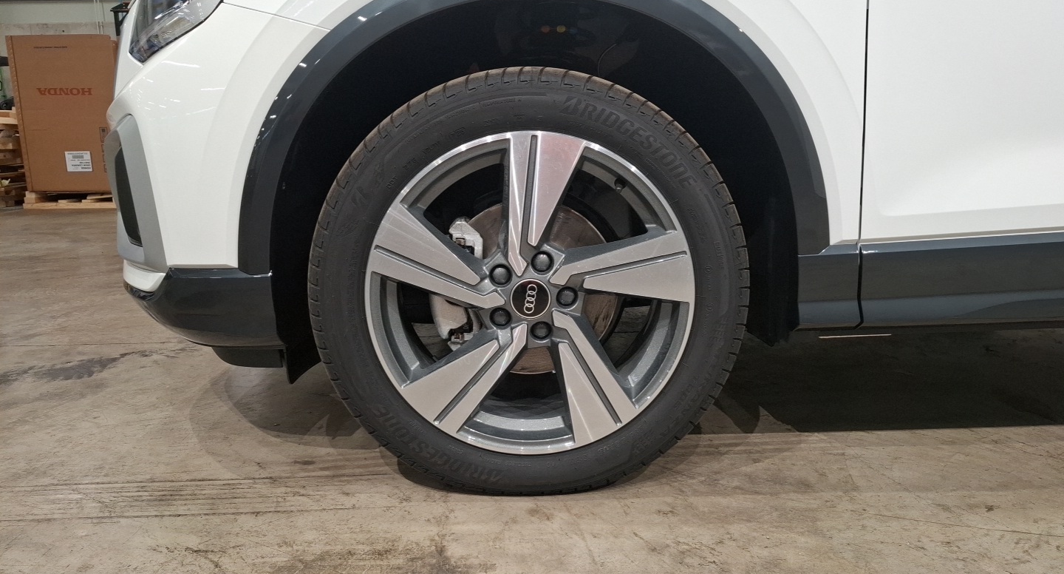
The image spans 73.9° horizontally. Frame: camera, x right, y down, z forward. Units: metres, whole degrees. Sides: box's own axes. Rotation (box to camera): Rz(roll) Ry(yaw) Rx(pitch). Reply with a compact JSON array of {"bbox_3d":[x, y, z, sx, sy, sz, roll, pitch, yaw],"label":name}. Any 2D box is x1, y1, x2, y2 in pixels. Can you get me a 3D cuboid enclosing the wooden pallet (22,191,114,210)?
[{"bbox_3d":[-3.830,-0.832,6.449,0.980,0.150,0.920,-1,12,-1],"label":"wooden pallet"}]

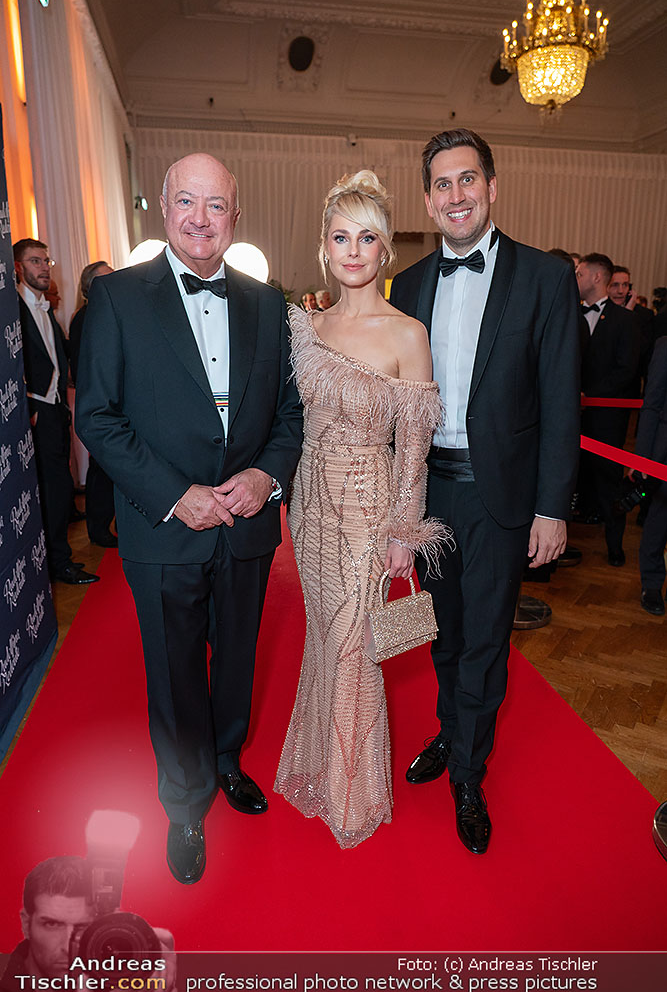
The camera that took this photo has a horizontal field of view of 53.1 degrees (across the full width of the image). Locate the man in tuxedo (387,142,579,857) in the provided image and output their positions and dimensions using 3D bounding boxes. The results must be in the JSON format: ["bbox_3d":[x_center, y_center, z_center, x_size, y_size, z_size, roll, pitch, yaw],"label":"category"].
[{"bbox_3d":[0.370,0.006,1.834,0.560,1.860,0.440,5,15,19],"label":"man in tuxedo"}]

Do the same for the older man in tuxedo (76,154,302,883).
[{"bbox_3d":[-0.351,0.083,1.749,0.580,1.785,0.470,-5,16,-22],"label":"older man in tuxedo"}]

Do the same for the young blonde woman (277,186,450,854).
[{"bbox_3d":[0.065,0.059,1.826,0.500,1.760,0.420,3,14,12],"label":"young blonde woman"}]

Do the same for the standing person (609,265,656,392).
[{"bbox_3d":[1.860,-0.592,4.436,0.540,1.790,0.380,5,15,21],"label":"standing person"}]

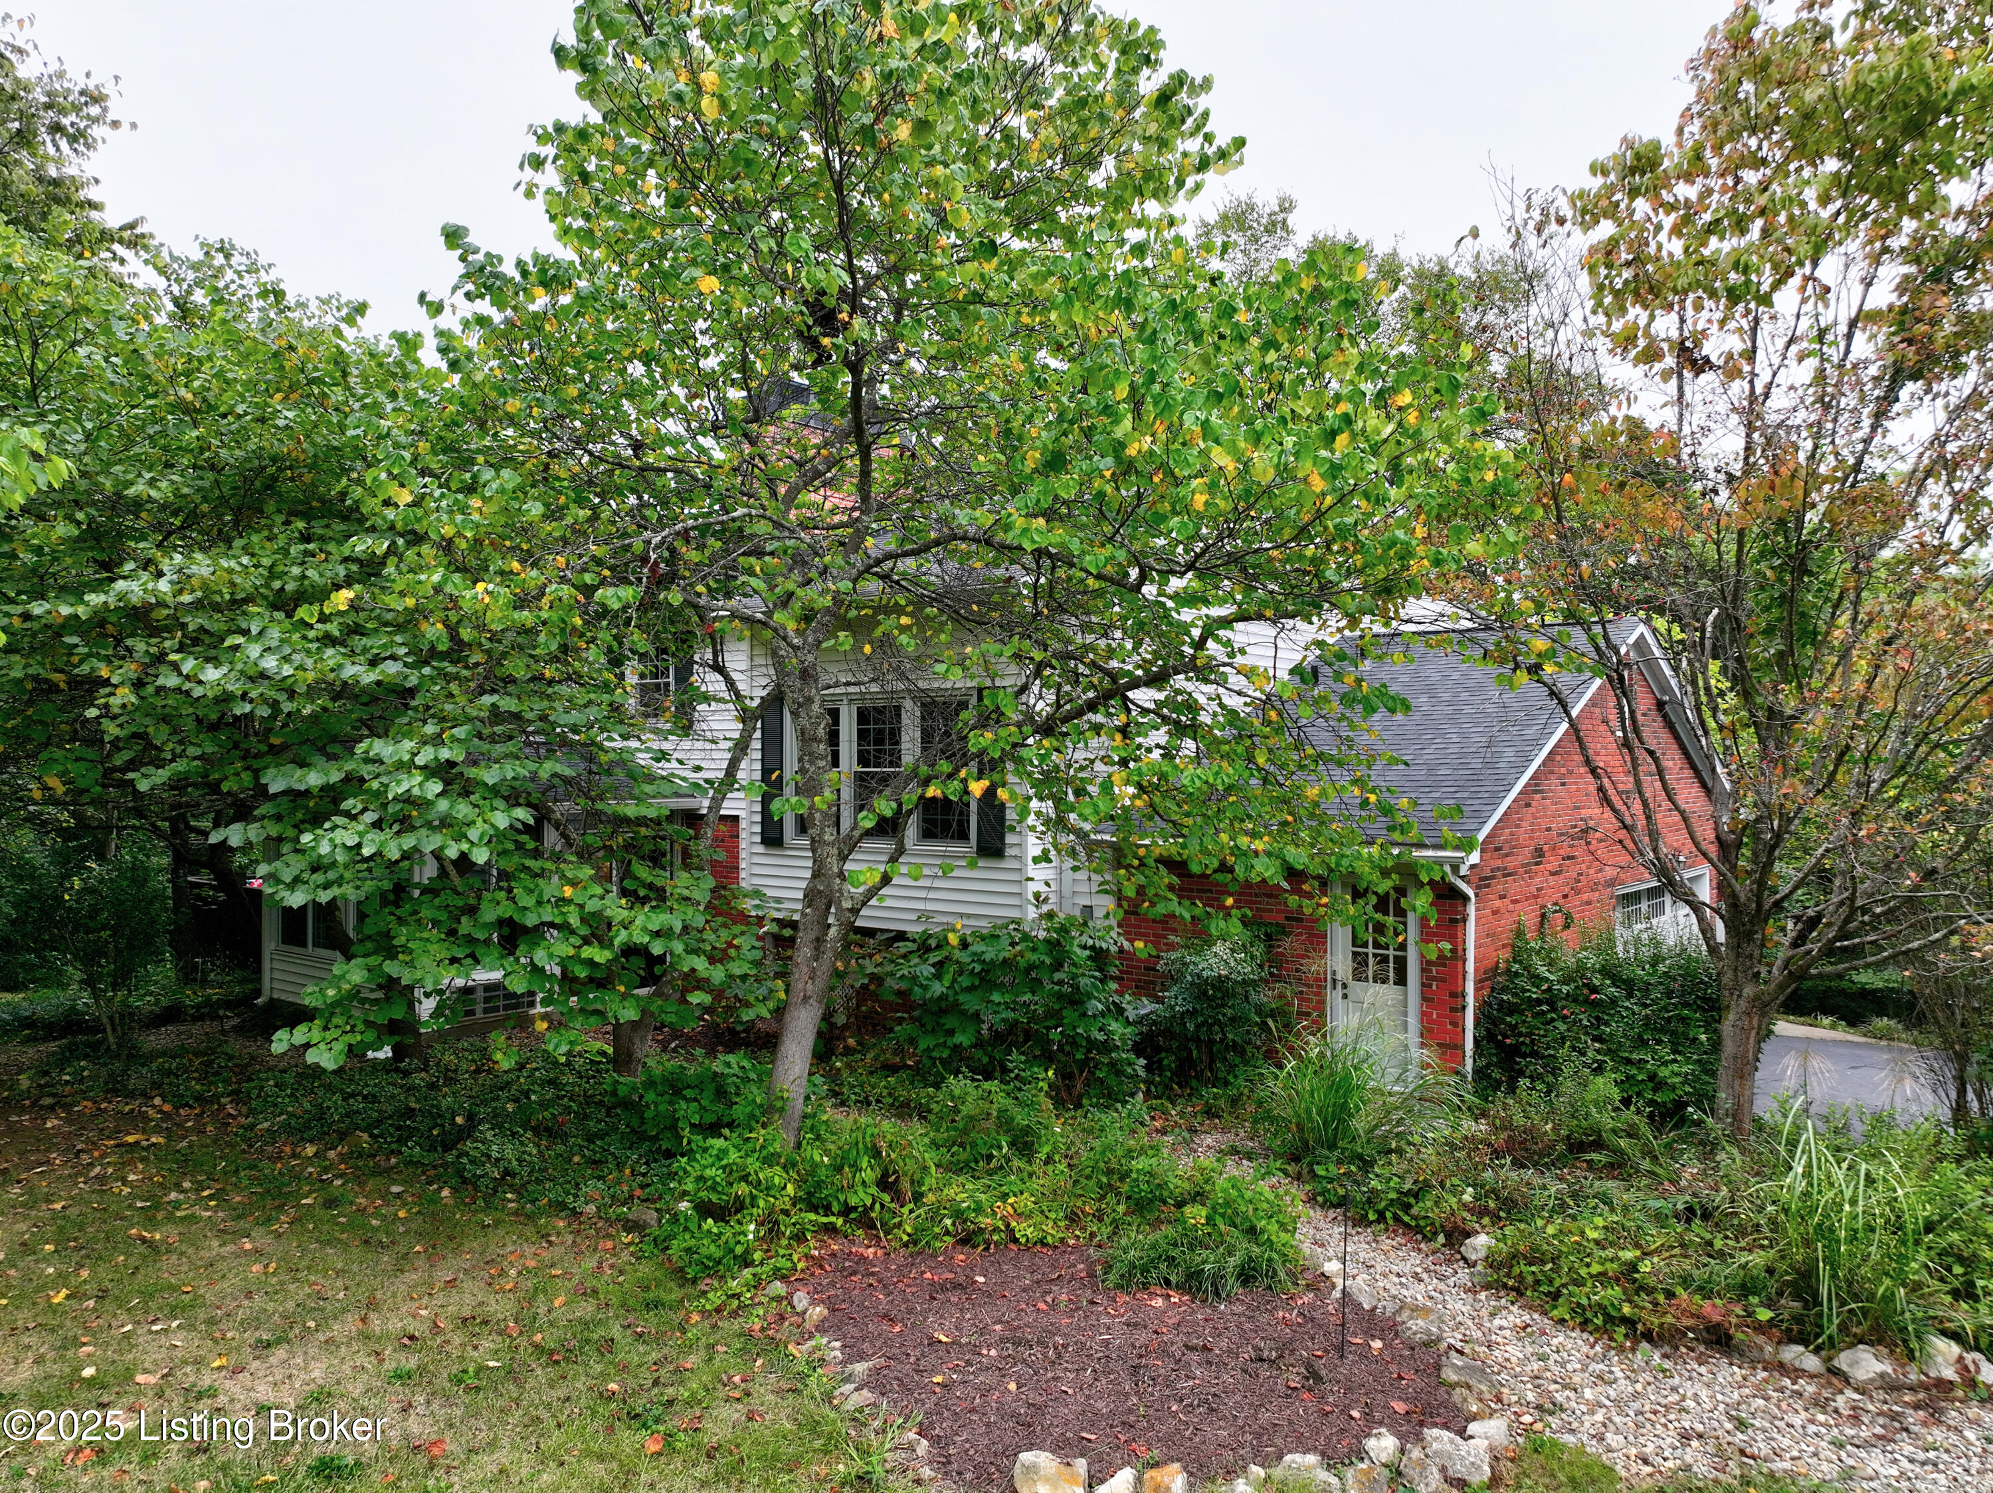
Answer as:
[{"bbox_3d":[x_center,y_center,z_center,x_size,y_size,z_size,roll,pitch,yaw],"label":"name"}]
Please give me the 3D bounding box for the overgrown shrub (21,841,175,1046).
[{"bbox_3d":[-10.273,2.299,15.819,1.600,2.320,1.500,0,-1,-33],"label":"overgrown shrub"}]

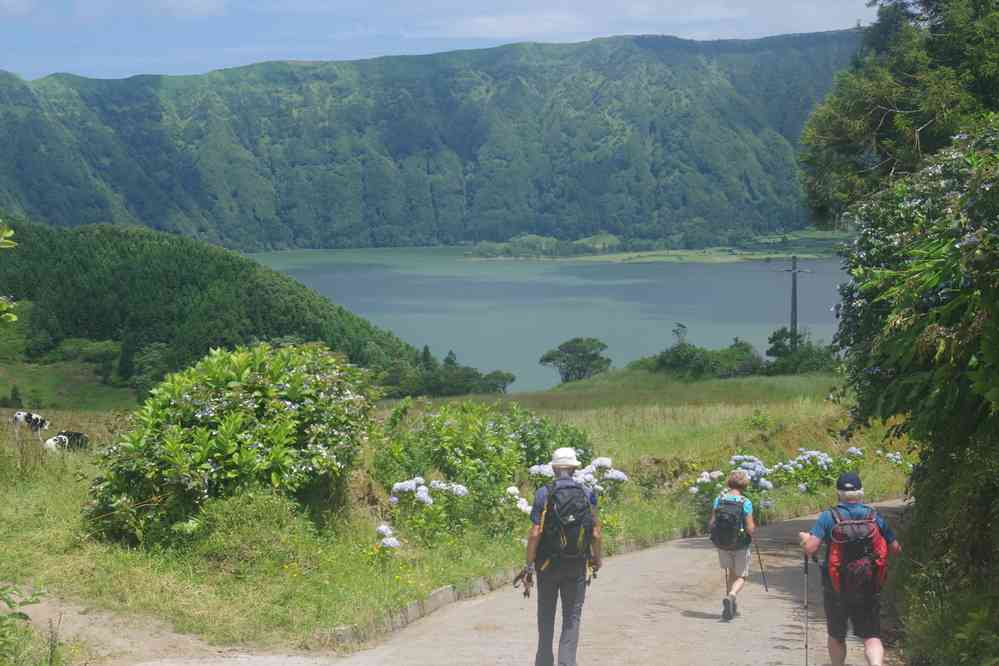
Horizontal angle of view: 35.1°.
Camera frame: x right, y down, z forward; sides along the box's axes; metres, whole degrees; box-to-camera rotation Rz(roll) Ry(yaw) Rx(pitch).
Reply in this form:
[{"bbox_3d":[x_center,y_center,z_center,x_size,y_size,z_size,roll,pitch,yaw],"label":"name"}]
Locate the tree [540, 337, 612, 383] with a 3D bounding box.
[{"bbox_3d":[6.086,2.094,125.000,5.600,3.700,5.000,0,5,0],"label":"tree"}]

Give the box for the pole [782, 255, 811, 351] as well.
[{"bbox_3d":[22.871,-1.736,122.000,2.150,8.700,0.450,0,5,0],"label":"pole"}]

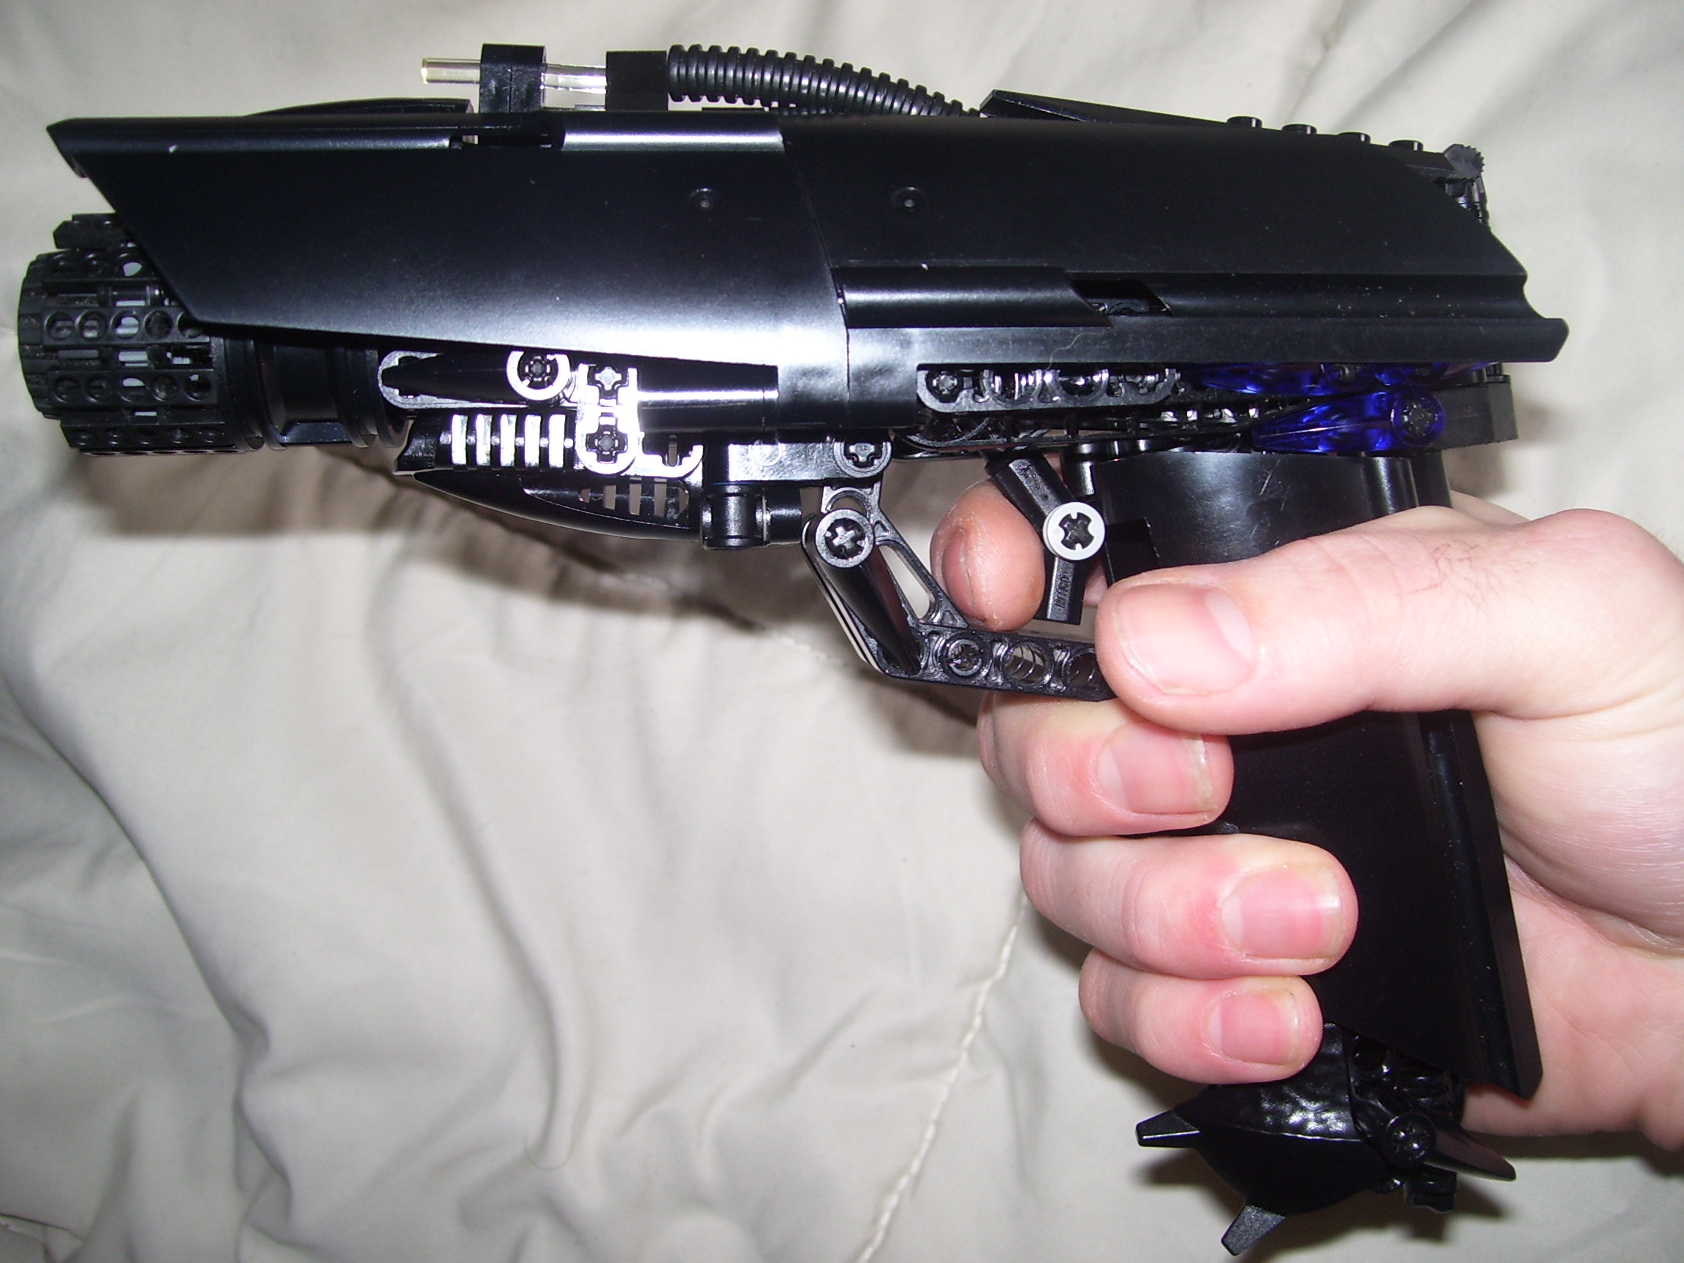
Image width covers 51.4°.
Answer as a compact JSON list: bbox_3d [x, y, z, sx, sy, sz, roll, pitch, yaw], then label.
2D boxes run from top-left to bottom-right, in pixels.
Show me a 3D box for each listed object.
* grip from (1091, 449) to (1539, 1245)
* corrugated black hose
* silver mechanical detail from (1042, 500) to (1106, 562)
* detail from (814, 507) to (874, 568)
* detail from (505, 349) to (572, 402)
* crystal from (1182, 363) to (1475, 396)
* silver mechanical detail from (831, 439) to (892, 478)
[{"bbox_3d":[0.058,0.028,0.228,0.049,0.036,0.097,-5,90,0],"label":"grip"},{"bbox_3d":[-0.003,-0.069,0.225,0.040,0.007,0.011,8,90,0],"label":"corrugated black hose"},{"bbox_3d":[0.030,-0.013,0.222,0.007,0.004,0.007,0,90,0],"label":"silver mechanical detail"},{"bbox_3d":[0.000,-0.012,0.225,0.007,0.007,0.007,0,90,0],"label":"detail"},{"bbox_3d":[-0.036,-0.031,0.208,0.007,0.006,0.007,0,90,0],"label":"detail"},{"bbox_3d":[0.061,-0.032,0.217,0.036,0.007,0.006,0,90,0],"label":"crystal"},{"bbox_3d":[0.003,-0.024,0.228,0.007,0.006,0.007,0,90,0],"label":"silver mechanical detail"}]

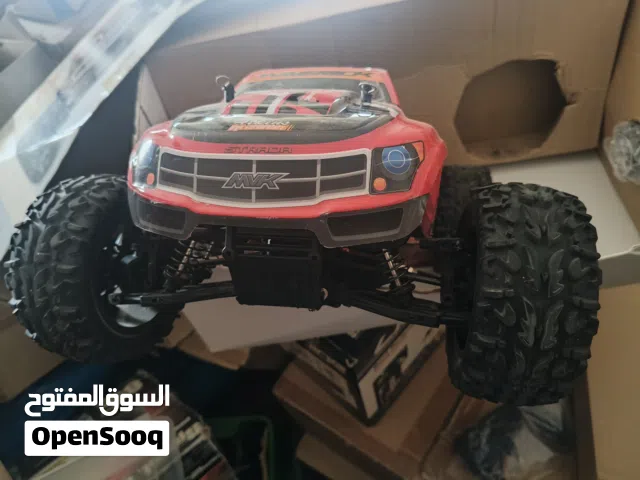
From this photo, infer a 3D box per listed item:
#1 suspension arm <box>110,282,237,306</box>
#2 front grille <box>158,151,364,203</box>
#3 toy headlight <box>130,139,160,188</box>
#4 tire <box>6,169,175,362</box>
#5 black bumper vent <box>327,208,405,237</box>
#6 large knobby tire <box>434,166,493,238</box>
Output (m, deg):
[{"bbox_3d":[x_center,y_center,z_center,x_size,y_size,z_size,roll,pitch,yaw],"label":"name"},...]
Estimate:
[{"bbox_3d":[-0.082,0.028,0.307,0.076,0.016,0.034,-1,10,10],"label":"suspension arm"},{"bbox_3d":[-0.028,-0.030,0.216,0.098,0.025,0.014,3,11,10],"label":"front grille"},{"bbox_3d":[-0.086,-0.039,0.238,0.012,0.025,0.030,-10,15,-43],"label":"toy headlight"},{"bbox_3d":[-0.143,0.018,0.321,0.057,0.122,0.122,-1,10,10],"label":"tire"},{"bbox_3d":[0.021,-0.007,0.217,0.036,0.015,0.010,-1,11,-8],"label":"black bumper vent"},{"bbox_3d":[0.158,-0.021,0.545,0.057,0.122,0.122,5,11,9],"label":"large knobby tire"}]

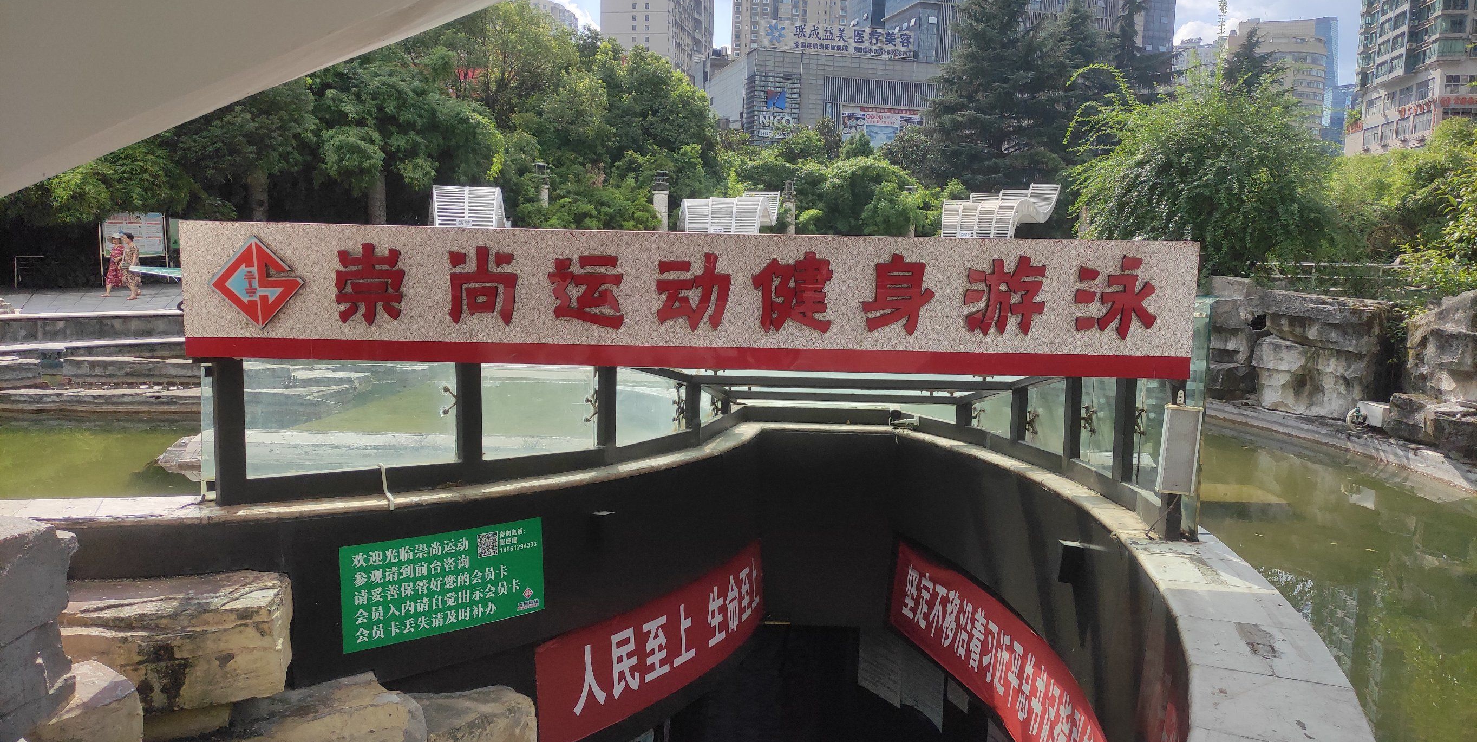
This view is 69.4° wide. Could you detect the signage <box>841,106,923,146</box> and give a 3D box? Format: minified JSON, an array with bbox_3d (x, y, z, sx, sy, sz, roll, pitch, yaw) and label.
[{"bbox_3d":[15.700,-26.098,115.657,10.348,4.840,0.300,-2,8,-23],"label":"signage"}]

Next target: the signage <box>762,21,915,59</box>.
[{"bbox_3d":[12.161,-40.339,130.000,20.000,3.900,0.600,-1,7,-17],"label":"signage"}]

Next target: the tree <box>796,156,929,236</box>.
[{"bbox_3d":[3.386,-3.855,29.241,3.613,3.983,3.613,2,7,6],"label":"tree"}]

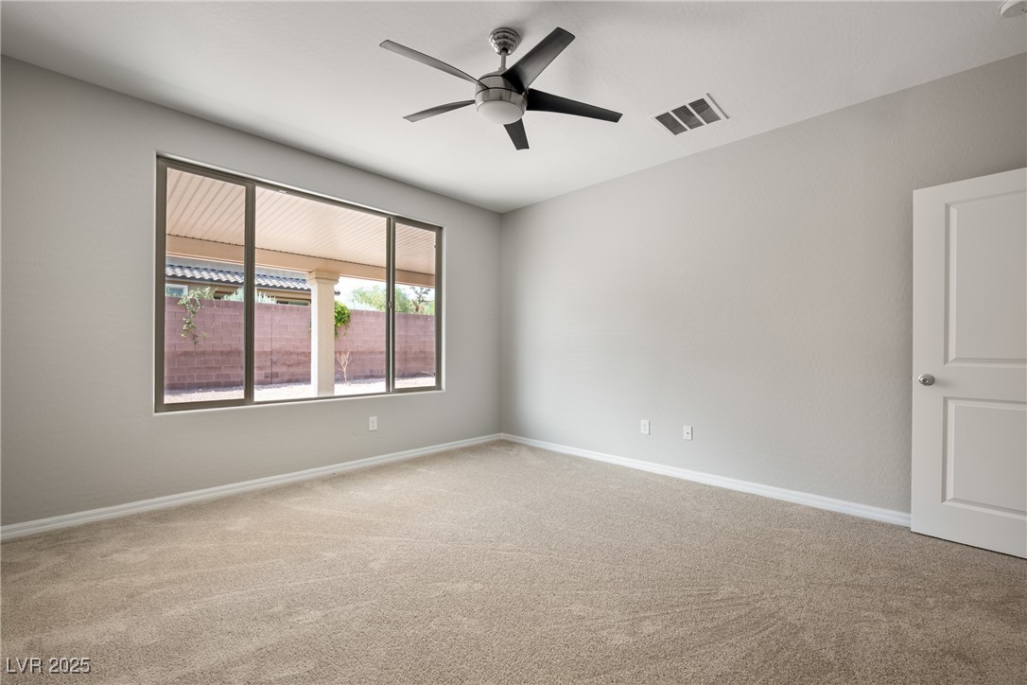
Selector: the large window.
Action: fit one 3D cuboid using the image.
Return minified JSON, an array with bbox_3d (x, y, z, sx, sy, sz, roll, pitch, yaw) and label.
[{"bbox_3d":[-1.681,-0.393,3.671,2.390,1.810,0.100,1,-1,-44],"label":"large window"}]

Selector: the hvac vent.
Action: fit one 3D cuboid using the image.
[{"bbox_3d":[1.292,-1.639,2.925,0.390,0.030,0.380,1,-1,-44],"label":"hvac vent"}]

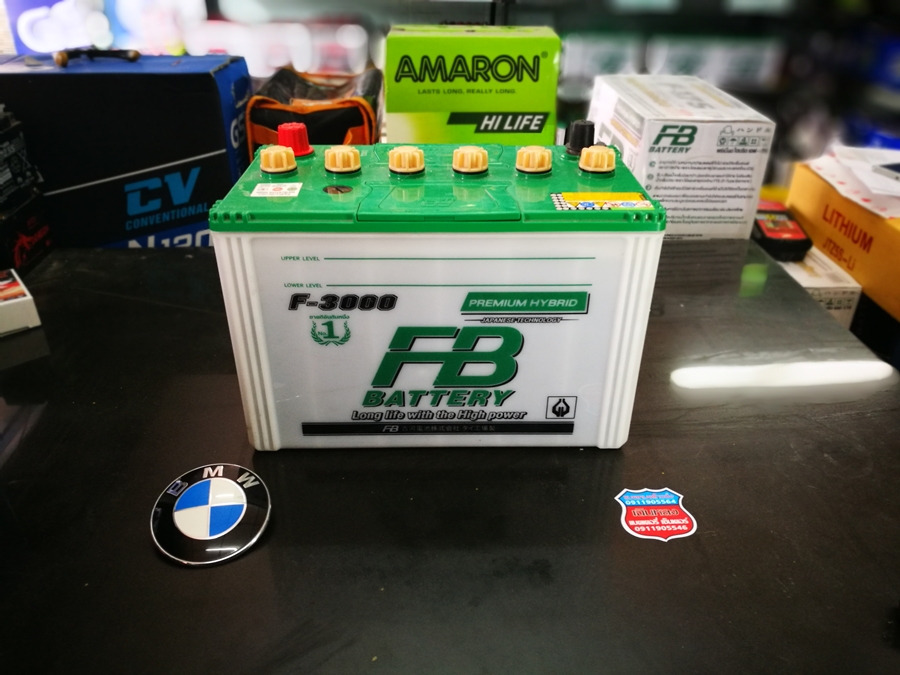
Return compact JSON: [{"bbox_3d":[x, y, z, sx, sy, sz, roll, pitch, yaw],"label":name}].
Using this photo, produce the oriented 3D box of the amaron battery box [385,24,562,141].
[{"bbox_3d":[0.033,-0.348,1.083,0.242,0.228,0.135,0,30,0],"label":"amaron battery box"}]

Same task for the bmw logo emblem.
[{"bbox_3d":[-0.168,0.125,0.496,0.080,0.008,0.080,-3,44,-14],"label":"bmw logo emblem"}]

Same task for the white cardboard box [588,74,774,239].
[{"bbox_3d":[0.346,-0.273,1.140,0.176,0.230,0.316,0,30,-2],"label":"white cardboard box"}]

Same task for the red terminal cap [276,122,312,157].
[{"bbox_3d":[-0.128,-0.165,0.581,0.030,0.022,0.030,0,30,-1],"label":"red terminal cap"}]

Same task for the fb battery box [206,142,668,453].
[{"bbox_3d":[-0.009,-0.042,0.586,0.305,0.209,0.171,0,30,-1],"label":"fb battery box"}]

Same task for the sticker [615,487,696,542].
[{"bbox_3d":[0.148,0.127,0.505,0.053,0.001,0.055,0,30,-1],"label":"sticker"}]

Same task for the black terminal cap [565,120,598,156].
[{"bbox_3d":[0.111,-0.168,0.586,0.027,0.025,0.027,0,30,0],"label":"black terminal cap"}]

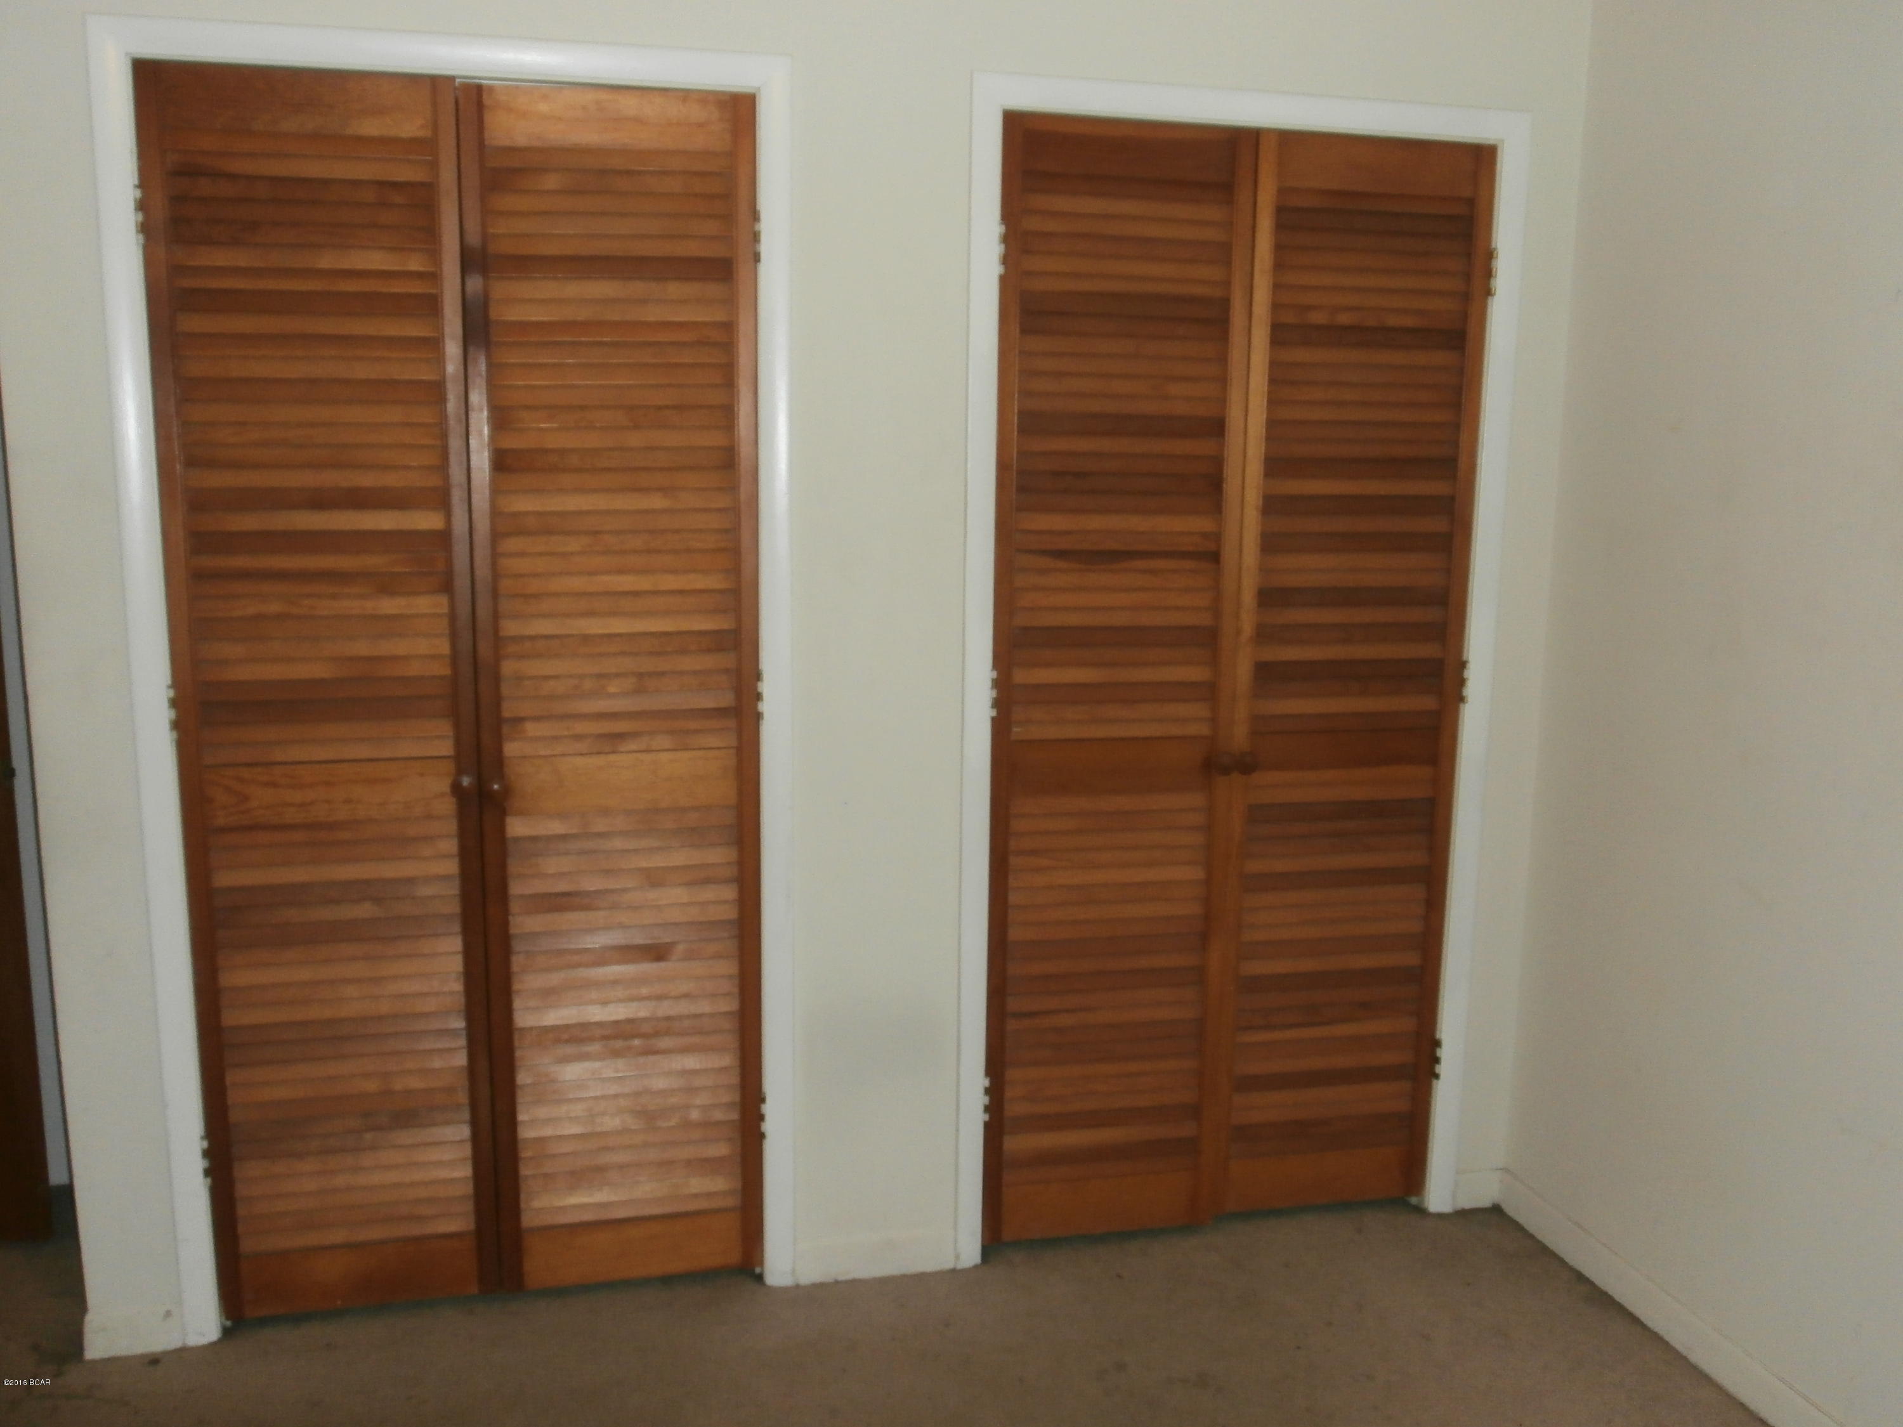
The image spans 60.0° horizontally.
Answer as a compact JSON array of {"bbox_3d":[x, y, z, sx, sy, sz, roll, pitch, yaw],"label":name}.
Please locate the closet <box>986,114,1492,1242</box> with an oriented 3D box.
[{"bbox_3d":[0.506,-0.012,2.971,0.900,1.998,0.065,-2,10,-13],"label":"closet"}]

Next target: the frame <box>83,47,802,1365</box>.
[{"bbox_3d":[-0.768,0.005,2.689,1.019,2.087,0.080,-2,10,-13],"label":"frame"}]

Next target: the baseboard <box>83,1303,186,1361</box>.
[{"bbox_3d":[-1.342,1.011,2.703,0.148,0.083,0.018,-2,10,-13],"label":"baseboard"}]

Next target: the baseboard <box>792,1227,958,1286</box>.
[{"bbox_3d":[-0.136,0.981,2.986,0.297,0.080,0.018,-2,10,-13],"label":"baseboard"}]

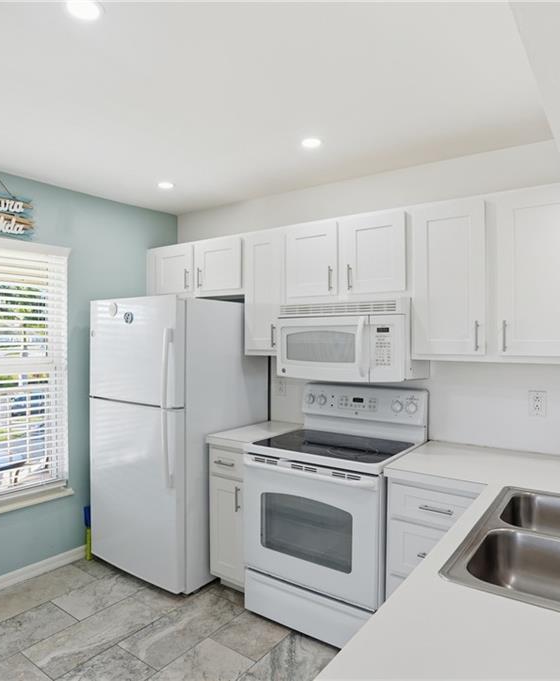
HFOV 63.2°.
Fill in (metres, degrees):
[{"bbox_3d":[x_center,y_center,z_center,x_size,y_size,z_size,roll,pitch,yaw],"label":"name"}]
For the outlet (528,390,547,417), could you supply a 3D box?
[{"bbox_3d":[1.247,0.309,2.199,0.075,0.121,0.010,0,0,36],"label":"outlet"}]

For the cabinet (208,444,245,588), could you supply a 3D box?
[{"bbox_3d":[-0.106,1.023,2.795,0.312,0.866,0.622,0,0,36],"label":"cabinet"}]

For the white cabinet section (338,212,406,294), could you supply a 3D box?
[{"bbox_3d":[0.576,-0.446,2.555,0.380,0.429,0.330,0,0,33],"label":"white cabinet section"}]

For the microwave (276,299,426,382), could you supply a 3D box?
[{"bbox_3d":[0.398,-0.002,2.563,0.767,0.413,0.409,0,0,36],"label":"microwave"}]

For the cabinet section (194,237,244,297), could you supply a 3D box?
[{"bbox_3d":[-0.324,-0.482,3.148,0.421,0.356,0.330,0,0,33],"label":"cabinet section"}]

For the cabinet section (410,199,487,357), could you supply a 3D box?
[{"bbox_3d":[0.901,-0.290,2.341,0.347,0.733,0.330,0,0,33],"label":"cabinet section"}]

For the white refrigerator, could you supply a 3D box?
[{"bbox_3d":[-0.677,0.596,3.042,0.855,1.690,0.810,0,0,36],"label":"white refrigerator"}]

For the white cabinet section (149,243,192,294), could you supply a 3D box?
[{"bbox_3d":[-0.693,-0.499,3.391,0.443,0.339,0.330,0,0,33],"label":"white cabinet section"}]

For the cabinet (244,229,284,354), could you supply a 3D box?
[{"bbox_3d":[-0.002,-0.297,2.902,0.305,0.765,0.325,0,0,36],"label":"cabinet"}]

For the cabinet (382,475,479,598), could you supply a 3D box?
[{"bbox_3d":[0.829,1.027,2.119,0.455,0.866,0.622,0,0,36],"label":"cabinet"}]

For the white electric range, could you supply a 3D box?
[{"bbox_3d":[0.303,0.861,2.437,0.769,1.194,0.697,0,0,36],"label":"white electric range"}]

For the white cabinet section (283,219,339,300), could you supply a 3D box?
[{"bbox_3d":[0.264,-0.453,2.761,0.362,0.439,0.330,0,0,33],"label":"white cabinet section"}]

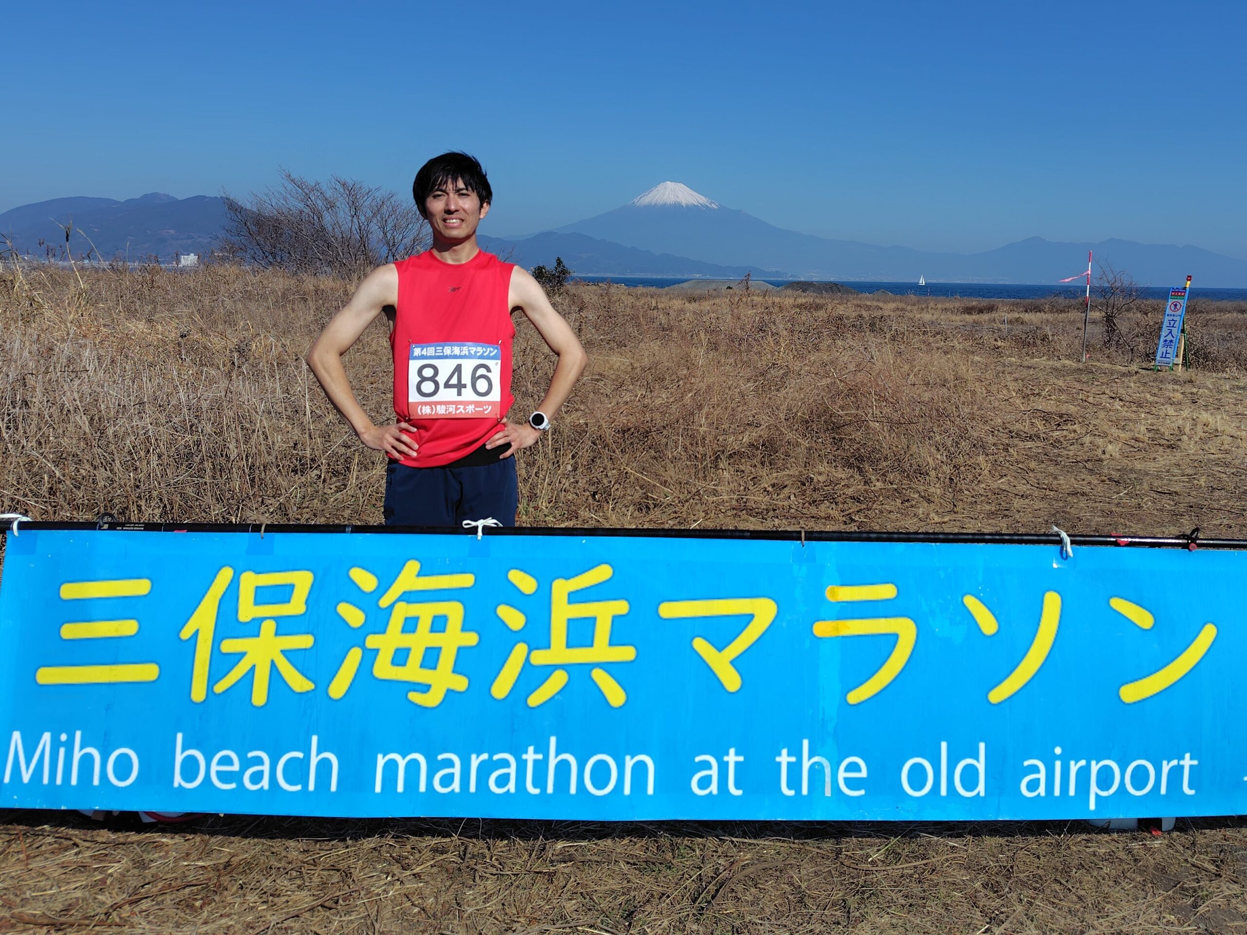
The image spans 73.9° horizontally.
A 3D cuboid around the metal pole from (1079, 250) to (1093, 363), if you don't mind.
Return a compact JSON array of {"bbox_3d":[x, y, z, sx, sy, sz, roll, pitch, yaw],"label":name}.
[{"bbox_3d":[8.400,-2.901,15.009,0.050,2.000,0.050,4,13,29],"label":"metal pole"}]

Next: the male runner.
[{"bbox_3d":[-0.492,0.018,2.355,0.760,1.710,0.320,-2,13,-13],"label":"male runner"}]

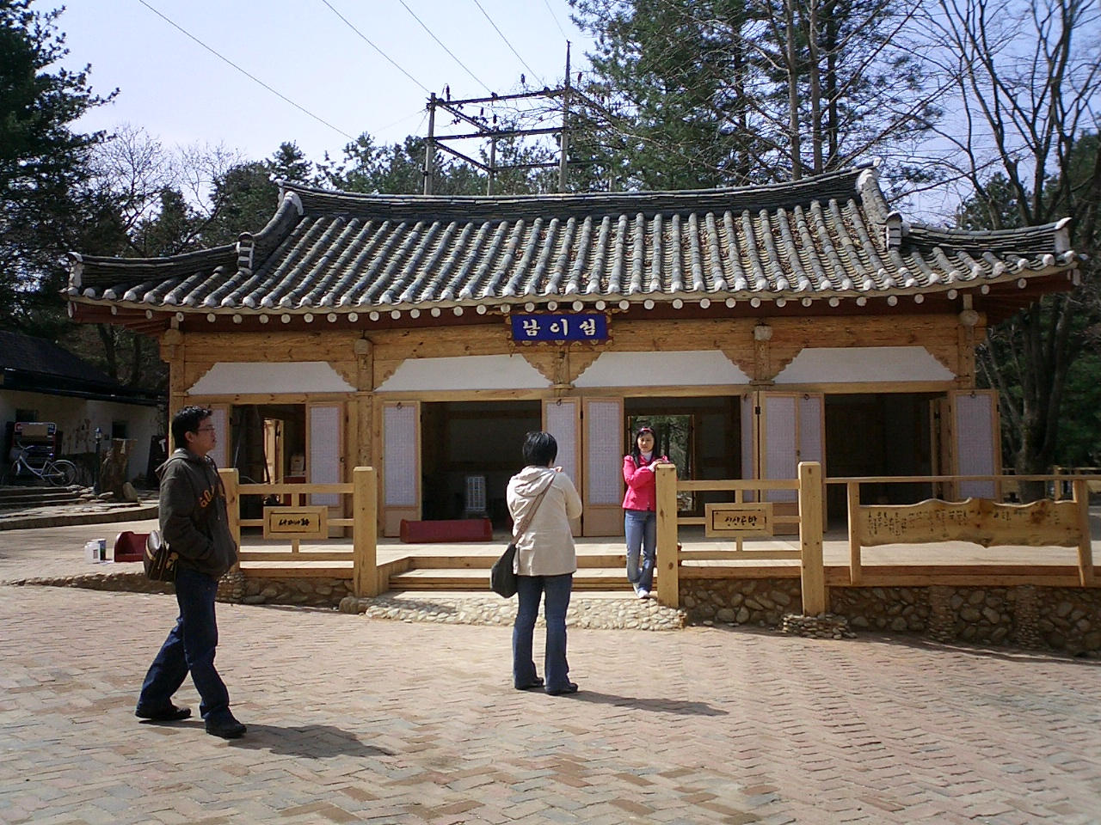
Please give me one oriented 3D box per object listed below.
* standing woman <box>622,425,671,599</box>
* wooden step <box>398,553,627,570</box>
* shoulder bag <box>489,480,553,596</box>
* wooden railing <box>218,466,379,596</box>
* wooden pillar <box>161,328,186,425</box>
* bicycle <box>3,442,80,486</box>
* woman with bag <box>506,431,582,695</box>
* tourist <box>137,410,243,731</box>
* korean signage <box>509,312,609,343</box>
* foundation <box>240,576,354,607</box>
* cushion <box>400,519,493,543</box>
[{"bbox_3d":[0.883,0.903,10.740,0.470,1.580,0.360,-1,-2,7],"label":"standing woman"},{"bbox_3d":[-0.172,1.578,12.301,2.770,0.140,0.400,-1,-2,6],"label":"wooden step"},{"bbox_3d":[-0.177,0.778,7.215,0.370,0.700,0.280,-2,-3,20],"label":"shoulder bag"},{"bbox_3d":[-2.402,1.144,11.337,1.540,1.220,0.200,-1,-2,6],"label":"wooden railing"},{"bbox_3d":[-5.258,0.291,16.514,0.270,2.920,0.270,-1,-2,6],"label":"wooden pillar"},{"bbox_3d":[-11.889,1.236,27.500,1.680,1.020,0.550,0,-2,-16],"label":"bicycle"},{"bbox_3d":[-0.031,0.916,7.244,0.500,1.590,0.420,-2,-3,19],"label":"woman with bag"},{"bbox_3d":[-1.926,0.835,6.295,0.580,1.720,0.480,-1,-2,16],"label":"tourist"},{"bbox_3d":[0.114,-1.126,15.638,1.330,0.410,0.100,-1,16,6],"label":"korean signage"},{"bbox_3d":[-2.437,1.743,11.488,1.180,0.300,0.350,-1,-2,6],"label":"foundation"},{"bbox_3d":[-1.340,1.496,14.941,1.080,0.300,0.450,0,-2,-12],"label":"cushion"}]

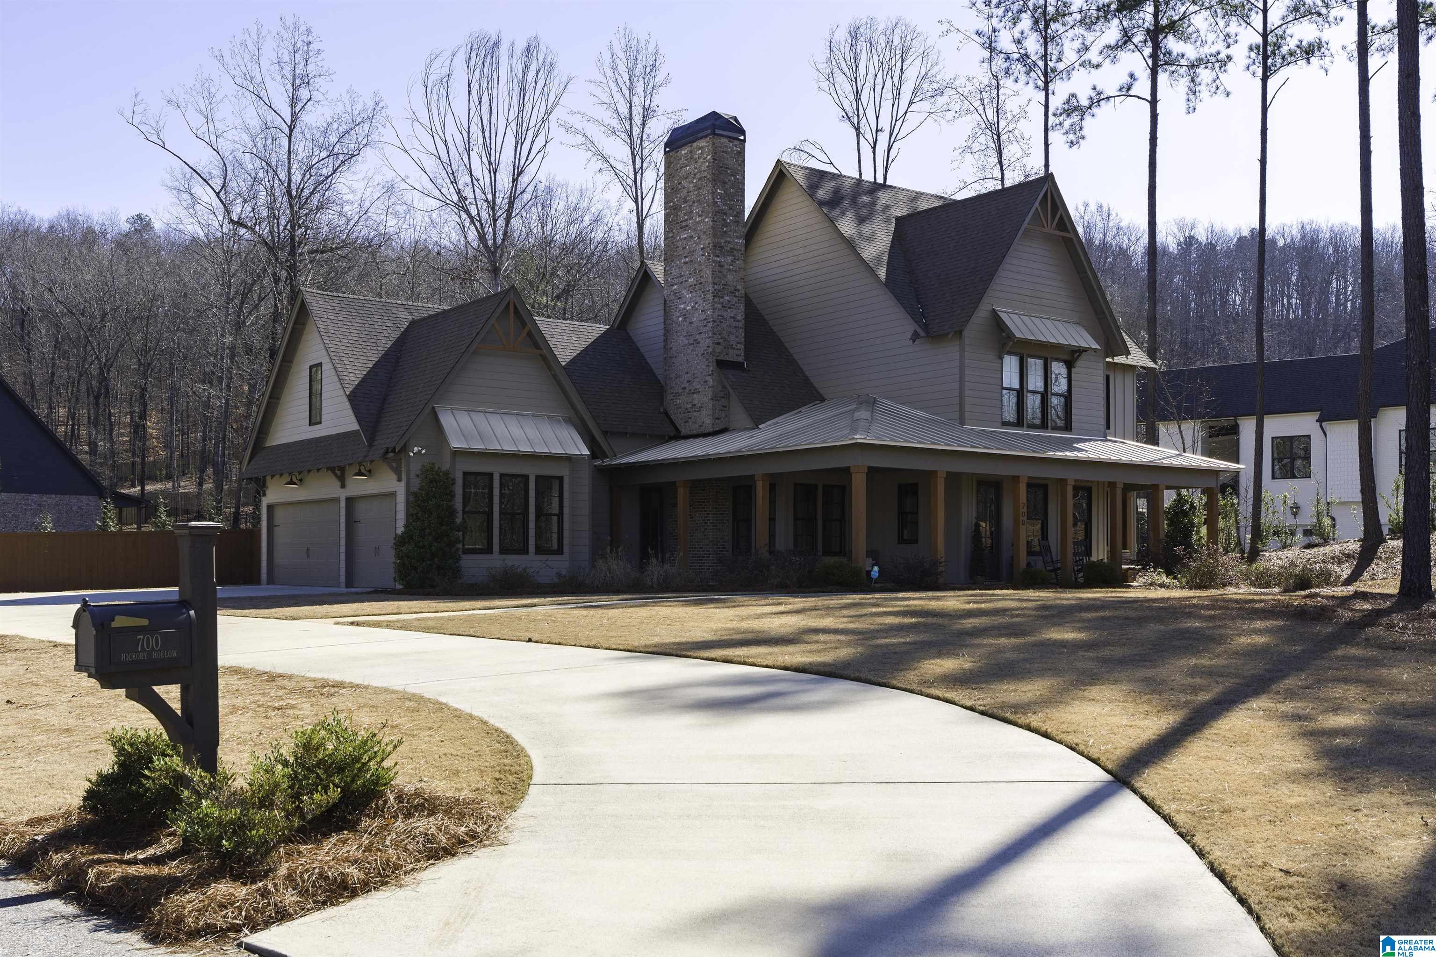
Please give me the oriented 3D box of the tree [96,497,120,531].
[{"bbox_3d":[-19.000,1.880,41.000,1.050,2.500,1.050,0,-2,0],"label":"tree"}]

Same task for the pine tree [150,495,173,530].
[{"bbox_3d":[-17.300,1.850,41.000,1.050,2.500,1.050,0,-2,0],"label":"pine tree"}]

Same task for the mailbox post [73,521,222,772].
[{"bbox_3d":[-2.680,0.950,6.230,0.230,1.480,0.660,-2,-3,40],"label":"mailbox post"}]

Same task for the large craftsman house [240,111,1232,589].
[{"bbox_3d":[0.397,-3.305,37.440,21.300,12.400,18.800,2,-3,-39],"label":"large craftsman house"}]

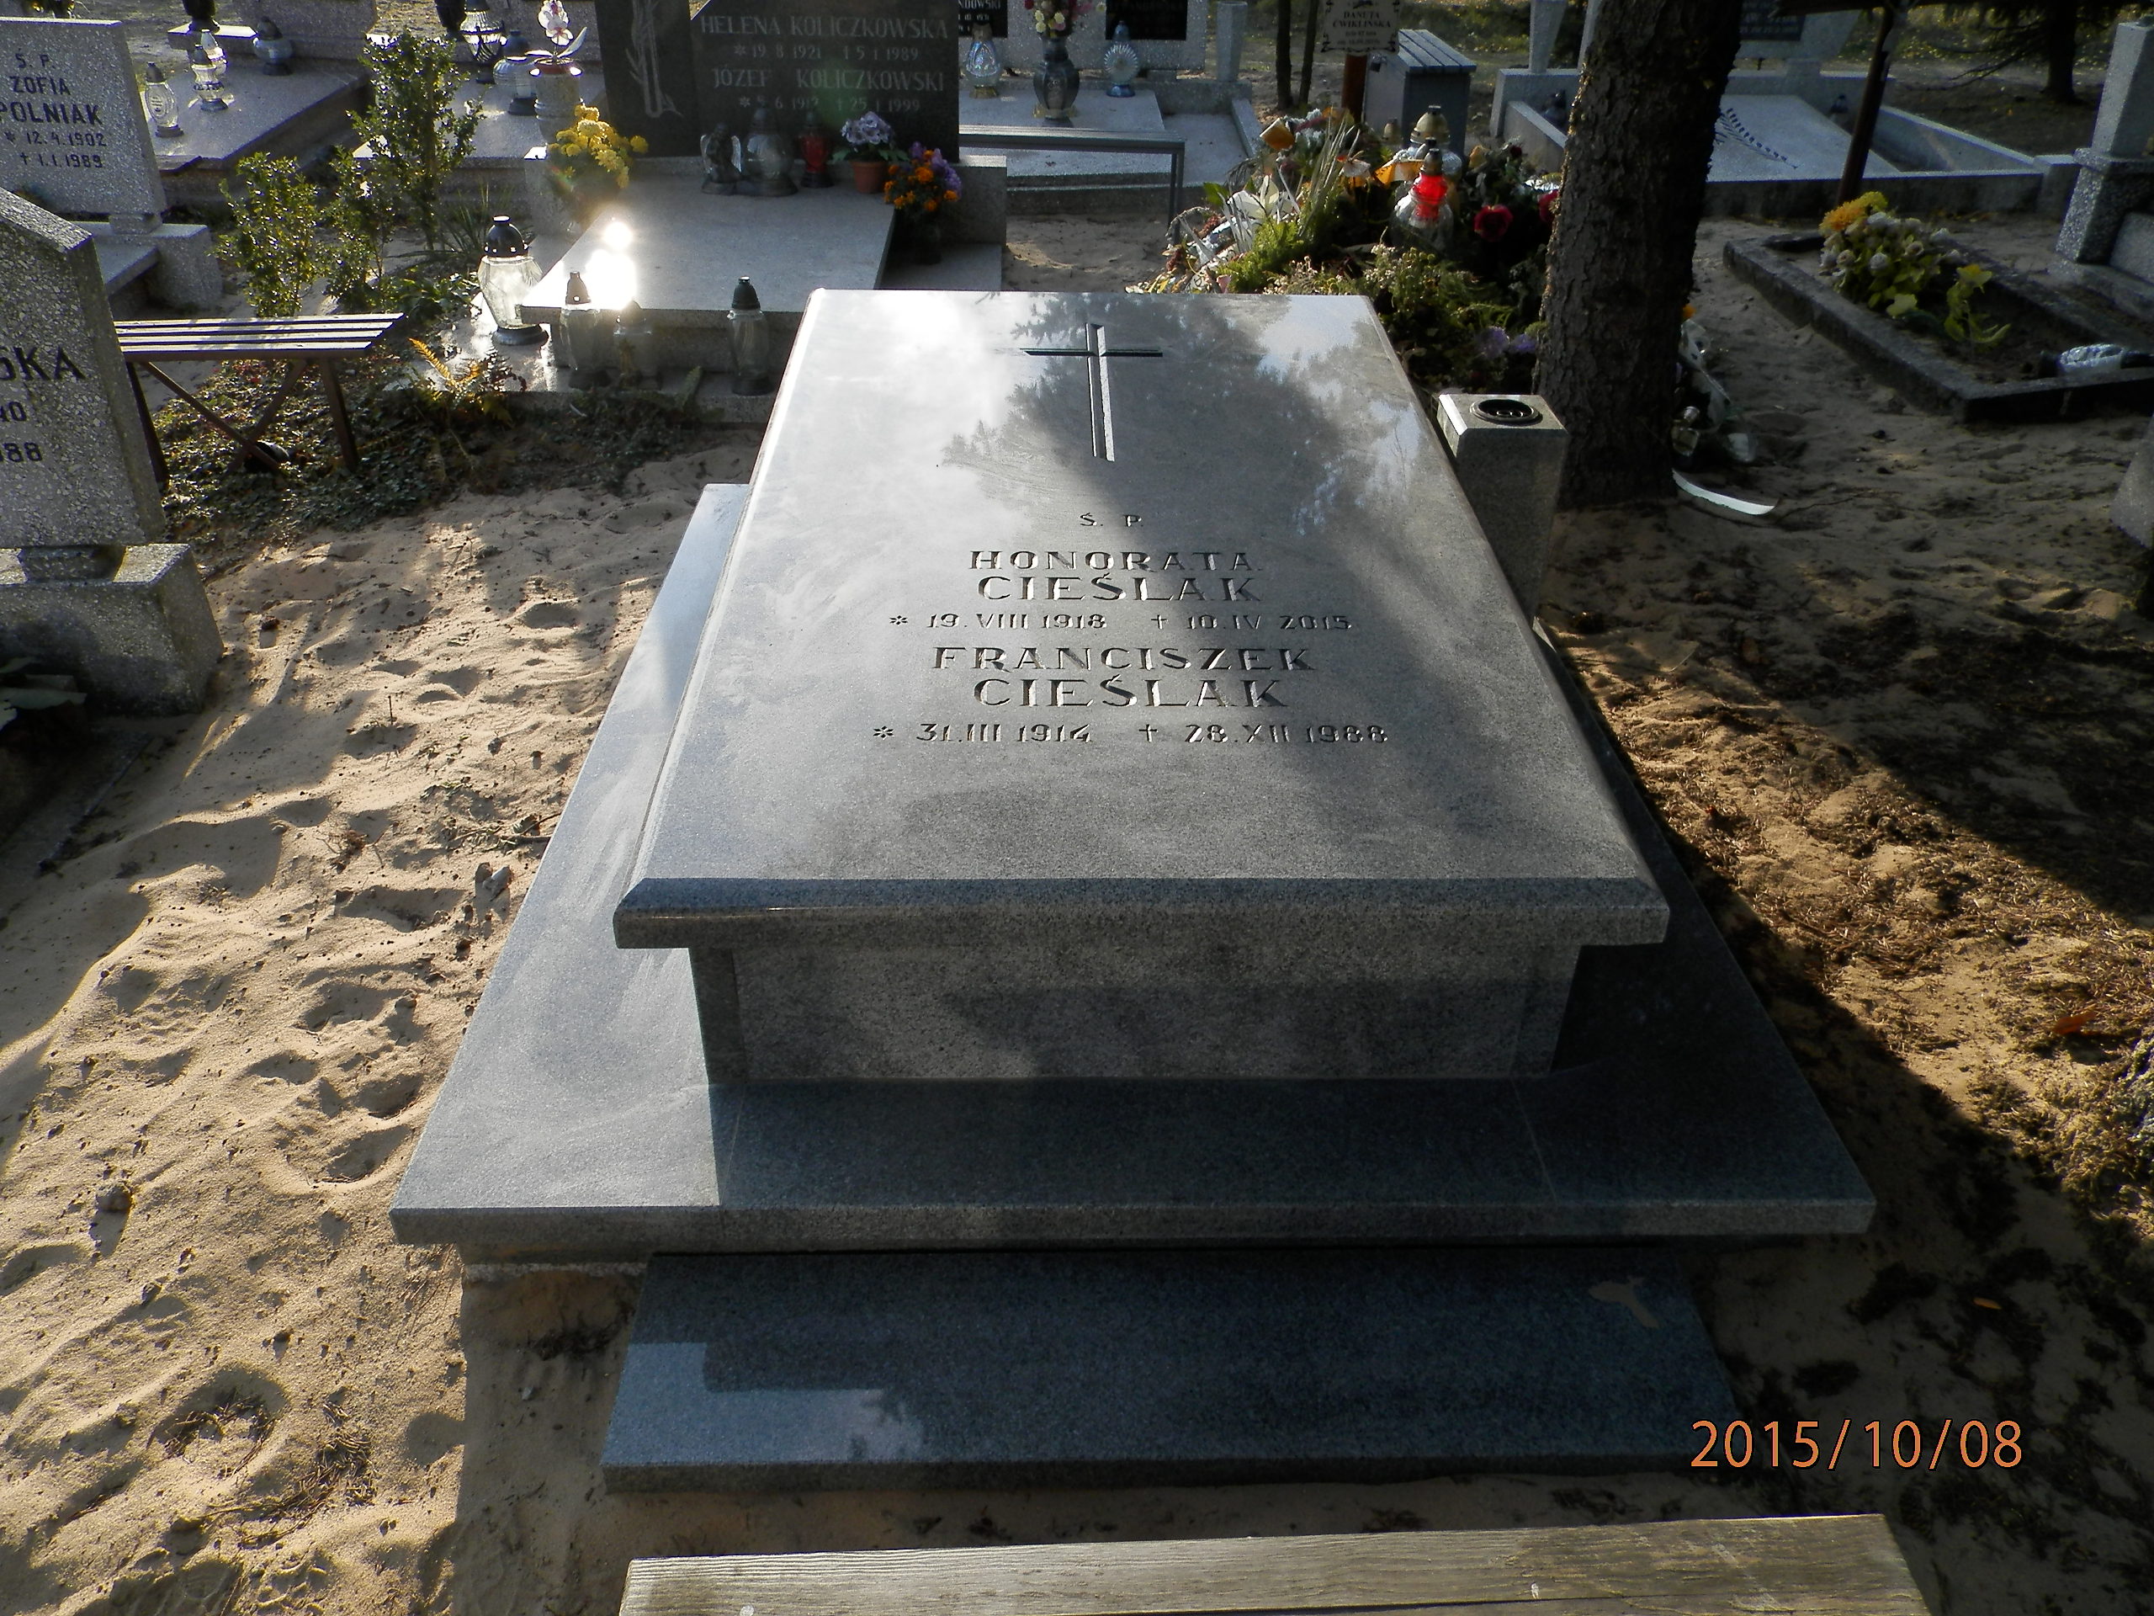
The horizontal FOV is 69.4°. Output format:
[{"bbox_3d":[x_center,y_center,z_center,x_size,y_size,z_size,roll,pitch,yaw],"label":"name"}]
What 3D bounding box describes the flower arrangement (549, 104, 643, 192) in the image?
[{"bbox_3d":[-1.425,-1.938,4.599,0.267,0.267,0.251,0,34,-2],"label":"flower arrangement"}]

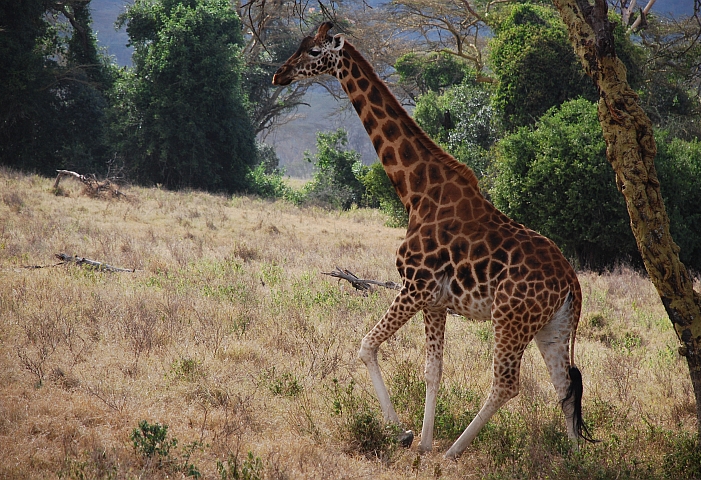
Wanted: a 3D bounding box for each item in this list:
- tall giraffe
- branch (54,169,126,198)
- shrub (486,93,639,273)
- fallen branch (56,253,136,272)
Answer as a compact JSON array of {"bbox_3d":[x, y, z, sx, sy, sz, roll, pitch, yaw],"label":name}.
[{"bbox_3d":[0.875,0.005,43.000,3.350,4.650,0.900,0,0,10],"label":"tall giraffe"},{"bbox_3d":[-5.680,-1.234,88.000,1.600,0.660,0.800,0,0,0],"label":"branch"},{"bbox_3d":[4.230,-1.122,80.000,3.000,3.400,2.800,0,0,0],"label":"shrub"},{"bbox_3d":[-4.195,0.369,66.000,1.350,0.330,0.350,0,0,0],"label":"fallen branch"}]

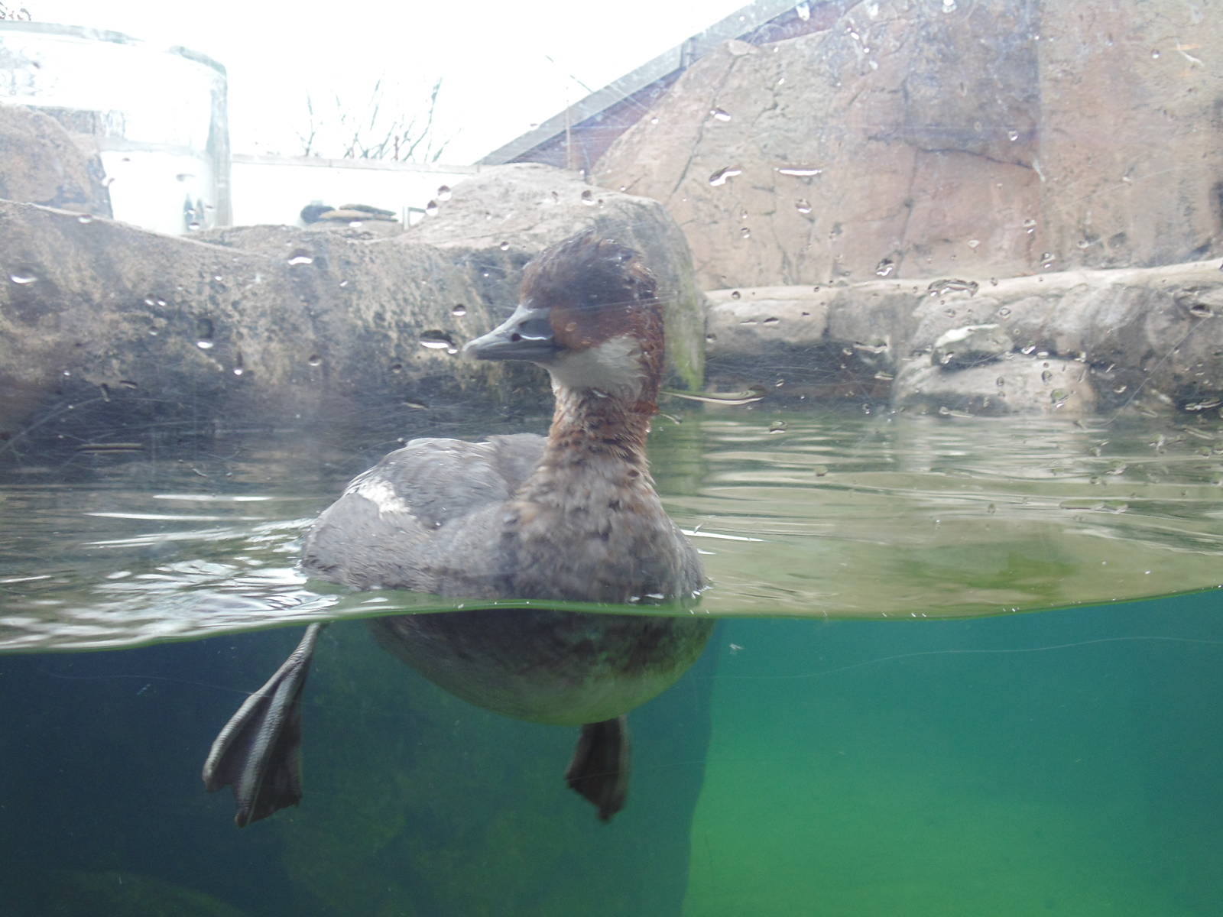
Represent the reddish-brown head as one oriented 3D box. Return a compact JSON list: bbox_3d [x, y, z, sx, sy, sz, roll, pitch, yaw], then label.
[{"bbox_3d":[-0.020,-0.056,0.579,0.084,0.070,0.050,-1,5,-19],"label":"reddish-brown head"}]

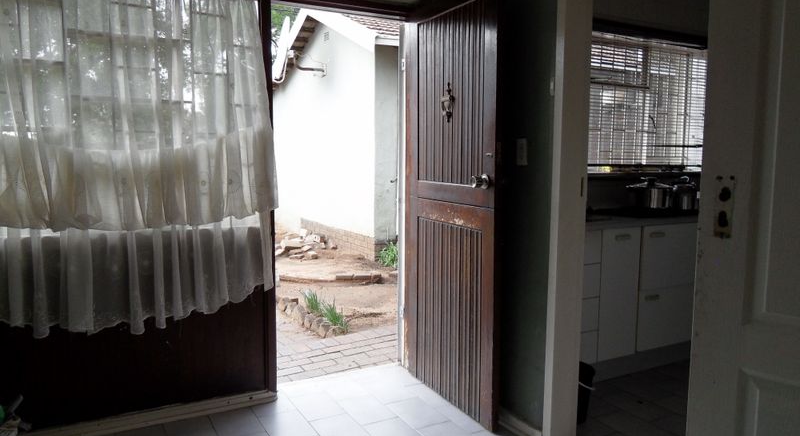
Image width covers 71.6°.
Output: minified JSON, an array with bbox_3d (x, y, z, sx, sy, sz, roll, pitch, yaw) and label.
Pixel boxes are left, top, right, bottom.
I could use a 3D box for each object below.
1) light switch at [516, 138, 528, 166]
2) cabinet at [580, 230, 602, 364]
[{"bbox_3d":[0.536,-0.289,2.449,0.013,0.118,0.070,-3,6,-29],"label":"light switch"},{"bbox_3d":[0.738,0.417,3.115,0.450,0.730,0.570,-3,6,-29],"label":"cabinet"}]

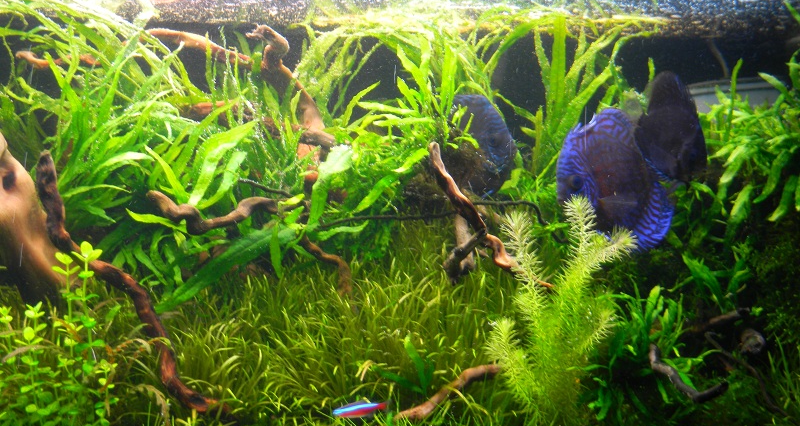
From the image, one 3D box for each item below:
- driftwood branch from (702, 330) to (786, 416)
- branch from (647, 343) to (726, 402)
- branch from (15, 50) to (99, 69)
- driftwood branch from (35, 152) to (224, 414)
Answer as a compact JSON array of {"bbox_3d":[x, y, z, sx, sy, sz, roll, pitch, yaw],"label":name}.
[{"bbox_3d":[0.284,0.132,1.570,0.066,0.066,0.045,1,2,-6],"label":"driftwood branch"},{"bbox_3d":[0.231,0.129,1.540,0.059,0.044,0.035,1,2,-6],"label":"branch"},{"bbox_3d":[-0.304,-0.136,1.700,0.074,0.017,0.030,1,2,0],"label":"branch"},{"bbox_3d":[-0.211,0.054,1.500,0.140,0.196,0.075,1,2,-11],"label":"driftwood branch"}]

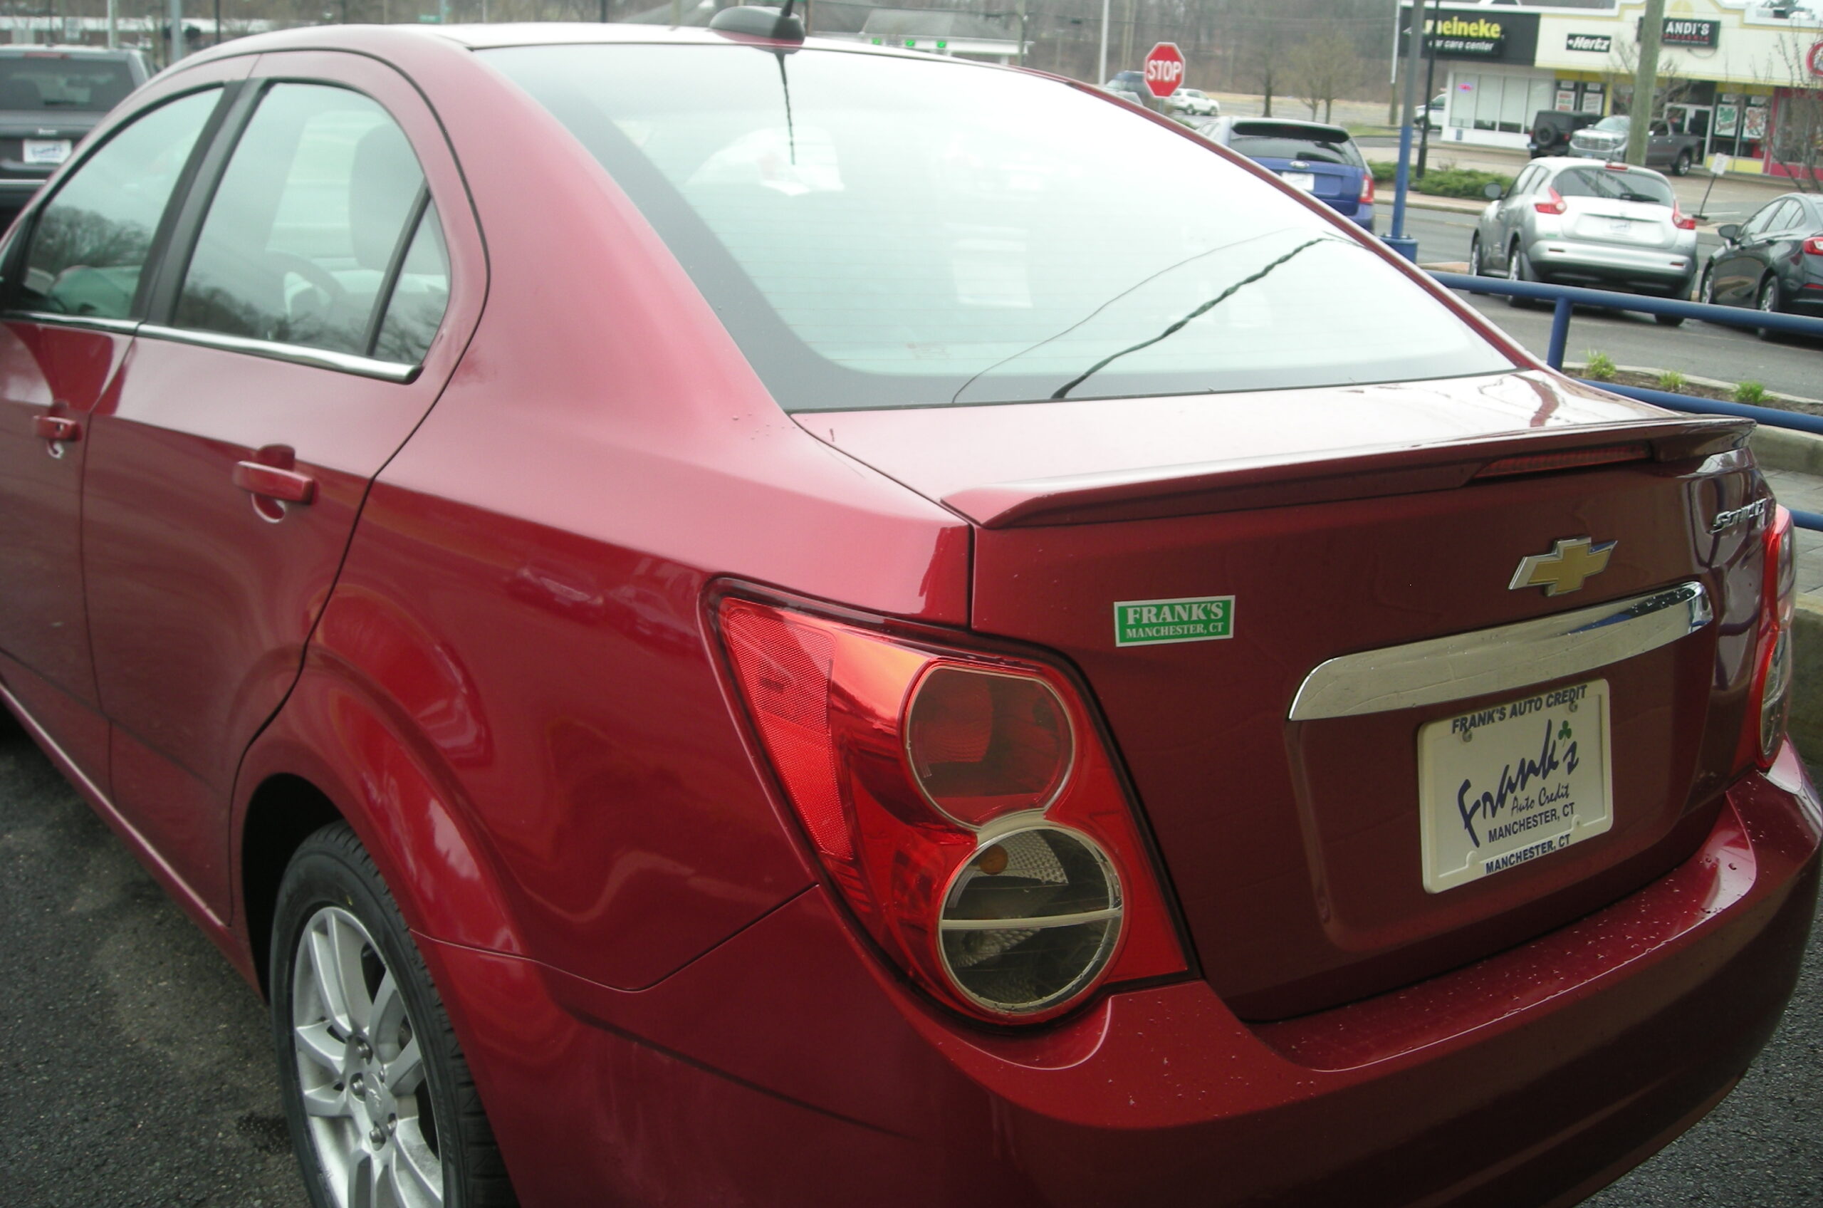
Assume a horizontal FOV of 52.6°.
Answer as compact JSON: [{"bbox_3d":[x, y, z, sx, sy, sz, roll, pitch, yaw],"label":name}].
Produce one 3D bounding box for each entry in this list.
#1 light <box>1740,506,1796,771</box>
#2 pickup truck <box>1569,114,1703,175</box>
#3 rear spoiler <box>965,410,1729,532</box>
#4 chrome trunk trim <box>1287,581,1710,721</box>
[{"bbox_3d":[1.016,0.013,2.215,0.186,0.329,0.369,13,17,41],"label":"light"},{"bbox_3d":[26.128,-16.571,66.500,5.890,1.920,2.060,-8,17,-37],"label":"pickup truck"},{"bbox_3d":[0.545,-0.148,1.788,1.230,0.066,0.165,-9,16,-37],"label":"rear spoiler"},{"bbox_3d":[0.602,0.038,1.750,0.675,0.068,0.060,-9,16,-37],"label":"chrome trunk trim"}]

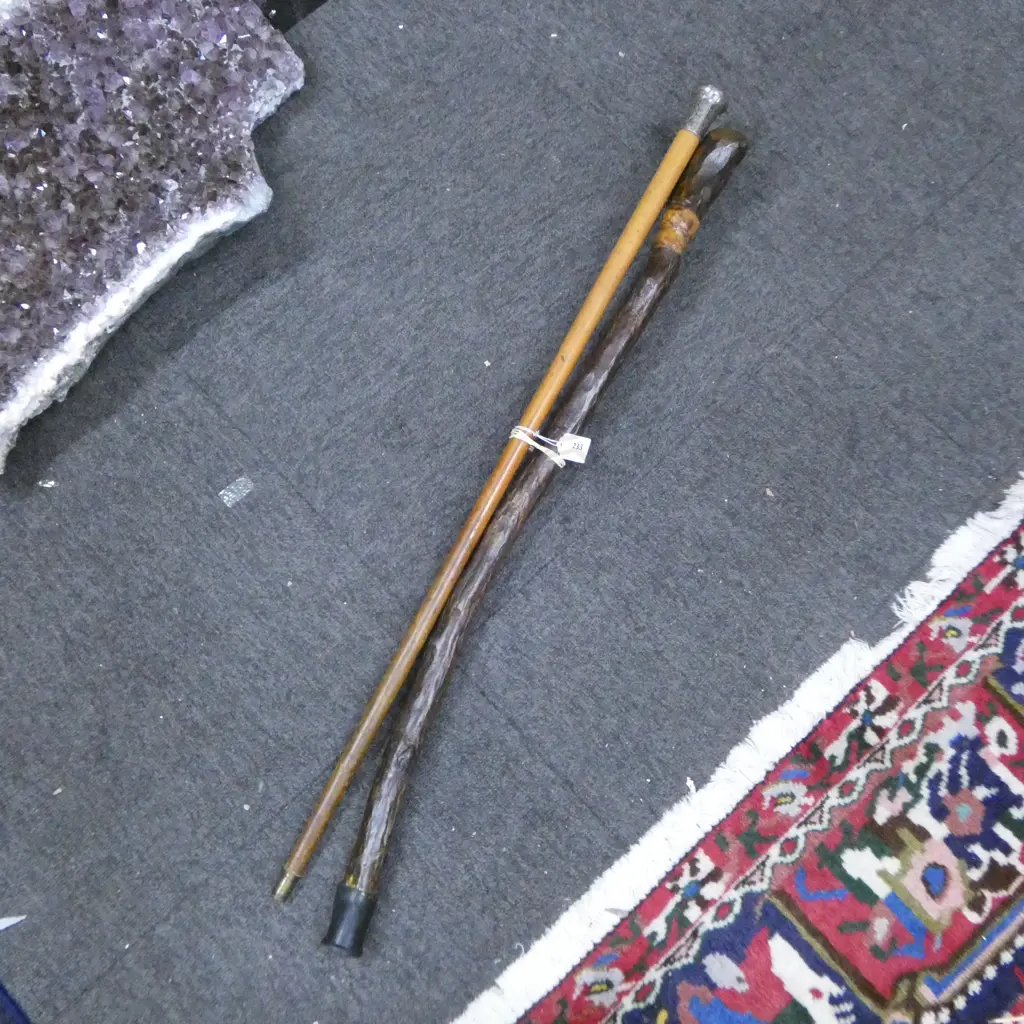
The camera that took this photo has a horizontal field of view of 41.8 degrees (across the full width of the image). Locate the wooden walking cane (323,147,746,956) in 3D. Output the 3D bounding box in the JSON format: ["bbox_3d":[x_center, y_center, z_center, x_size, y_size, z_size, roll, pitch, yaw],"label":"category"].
[{"bbox_3d":[0.024,-0.013,1.295,0.070,0.040,0.900,24,76,10],"label":"wooden walking cane"}]

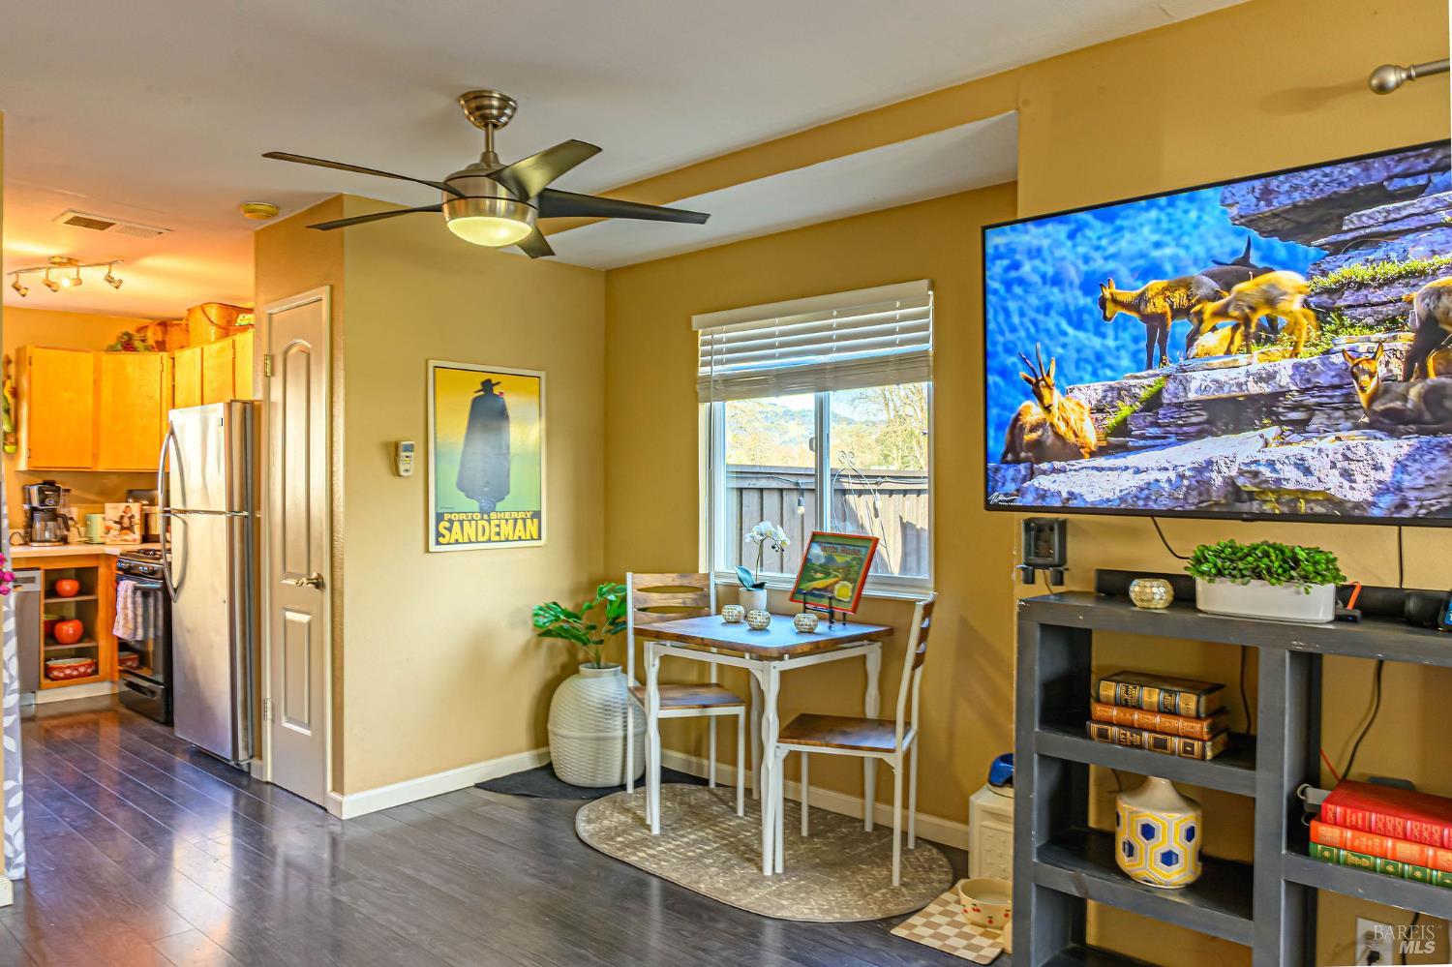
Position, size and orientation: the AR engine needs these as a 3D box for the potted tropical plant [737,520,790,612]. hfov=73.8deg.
[{"bbox_3d":[0.155,0.350,4.000,0.215,0.400,0.140,0,0,2],"label":"potted tropical plant"}]

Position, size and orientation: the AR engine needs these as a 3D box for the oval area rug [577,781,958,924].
[{"bbox_3d":[0.068,1.302,3.517,1.530,0.012,0.920,0,0,42],"label":"oval area rug"}]

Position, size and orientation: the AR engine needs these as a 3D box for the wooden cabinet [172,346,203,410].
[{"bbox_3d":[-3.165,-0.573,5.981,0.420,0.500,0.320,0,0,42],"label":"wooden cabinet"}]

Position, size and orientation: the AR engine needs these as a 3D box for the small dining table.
[{"bbox_3d":[0.129,0.918,3.595,0.705,0.765,0.690,0,0,44],"label":"small dining table"}]

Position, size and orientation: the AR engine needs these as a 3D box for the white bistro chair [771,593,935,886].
[{"bbox_3d":[0.455,0.841,3.328,0.485,0.920,0.390,0,0,18],"label":"white bistro chair"}]

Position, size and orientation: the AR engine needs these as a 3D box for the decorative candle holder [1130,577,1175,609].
[{"bbox_3d":[0.987,0.254,2.246,0.096,0.065,0.096,0,0,42],"label":"decorative candle holder"}]

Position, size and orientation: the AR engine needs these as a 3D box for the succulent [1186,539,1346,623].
[{"bbox_3d":[1.178,0.204,2.124,0.300,0.160,0.140,0,0,42],"label":"succulent"}]

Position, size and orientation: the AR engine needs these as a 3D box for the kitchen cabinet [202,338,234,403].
[{"bbox_3d":[-2.860,-0.593,5.750,0.450,0.460,0.330,0,0,42],"label":"kitchen cabinet"}]

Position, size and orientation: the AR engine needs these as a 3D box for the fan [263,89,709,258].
[{"bbox_3d":[-0.700,-0.915,2.851,1.290,0.430,1.290,0,0,42],"label":"fan"}]

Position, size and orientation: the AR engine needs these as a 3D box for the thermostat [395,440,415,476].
[{"bbox_3d":[-1.298,-0.102,3.938,0.030,0.143,0.066,0,0,42],"label":"thermostat"}]

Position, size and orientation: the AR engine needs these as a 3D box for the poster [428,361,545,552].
[{"bbox_3d":[-1.031,-0.111,4.247,0.020,0.805,0.605,0,0,42],"label":"poster"}]

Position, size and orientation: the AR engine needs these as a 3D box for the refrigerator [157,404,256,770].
[{"bbox_3d":[-2.250,0.462,4.774,0.715,1.675,0.795,0,0,42],"label":"refrigerator"}]

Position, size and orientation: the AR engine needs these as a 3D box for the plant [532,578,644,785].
[{"bbox_3d":[-0.596,0.878,4.343,0.500,0.855,0.500,0,0,0],"label":"plant"}]

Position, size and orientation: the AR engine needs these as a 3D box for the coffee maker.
[{"bbox_3d":[-4.182,0.185,5.950,0.250,0.390,0.200,0,0,34],"label":"coffee maker"}]

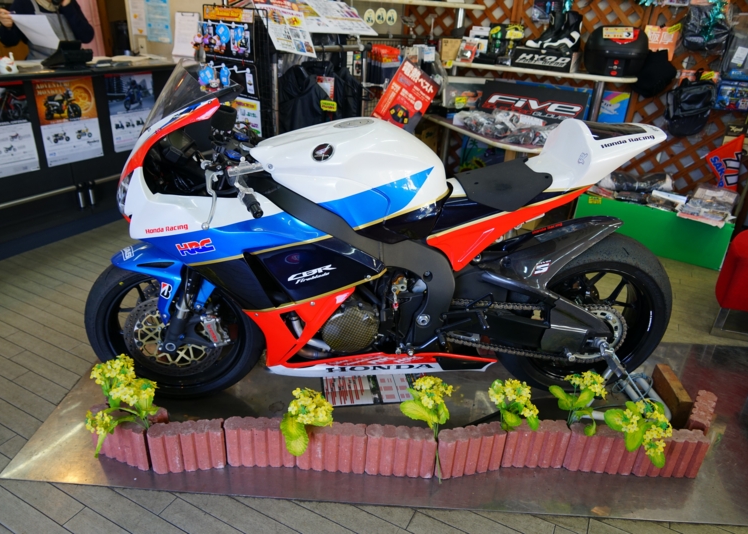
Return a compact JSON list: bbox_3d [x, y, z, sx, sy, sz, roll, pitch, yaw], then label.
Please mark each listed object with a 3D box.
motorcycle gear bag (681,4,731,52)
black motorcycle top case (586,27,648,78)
[{"bbox_3d":[2.039,-1.463,3.272,0.250,0.260,0.140,15,28,23],"label":"motorcycle gear bag"},{"bbox_3d":[1.631,-1.441,3.573,0.385,0.295,0.360,15,28,23],"label":"black motorcycle top case"}]

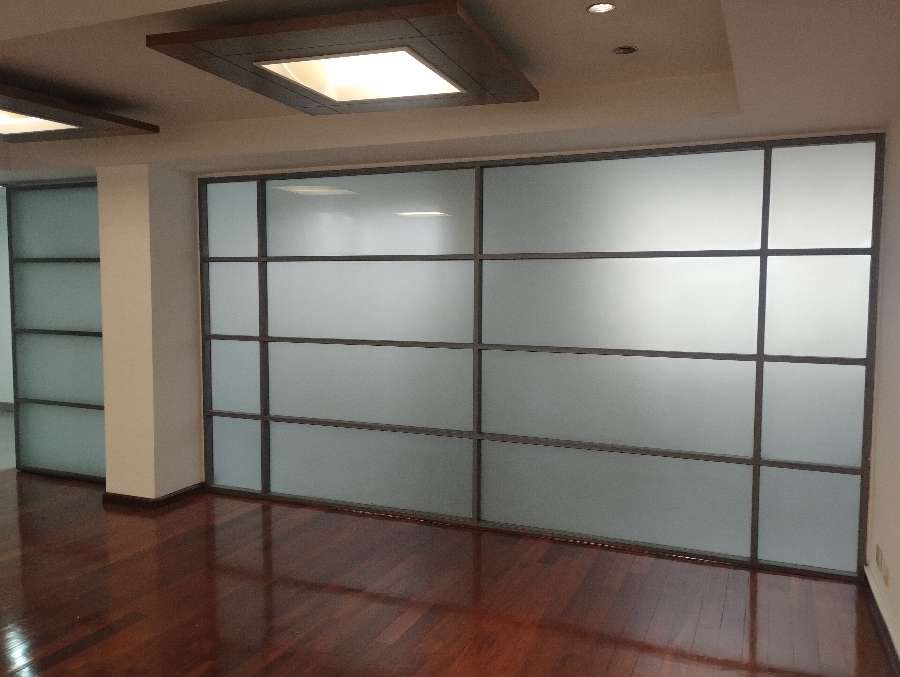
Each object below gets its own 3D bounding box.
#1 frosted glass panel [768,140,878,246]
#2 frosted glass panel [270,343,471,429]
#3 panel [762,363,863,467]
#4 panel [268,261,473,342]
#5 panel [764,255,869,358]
[{"bbox_3d":[1.901,-0.722,3.735,0.486,0.533,0.040,2,5,23],"label":"frosted glass panel"},{"bbox_3d":[-0.567,0.308,4.859,1.563,0.534,0.040,2,5,23],"label":"frosted glass panel"},{"bbox_3d":[1.964,0.405,3.952,0.493,0.538,0.040,2,5,23],"label":"panel"},{"bbox_3d":[-0.565,-0.250,4.818,1.563,0.532,0.040,2,5,23],"label":"panel"},{"bbox_3d":[1.899,-0.165,3.776,0.486,0.532,0.040,2,5,23],"label":"panel"}]

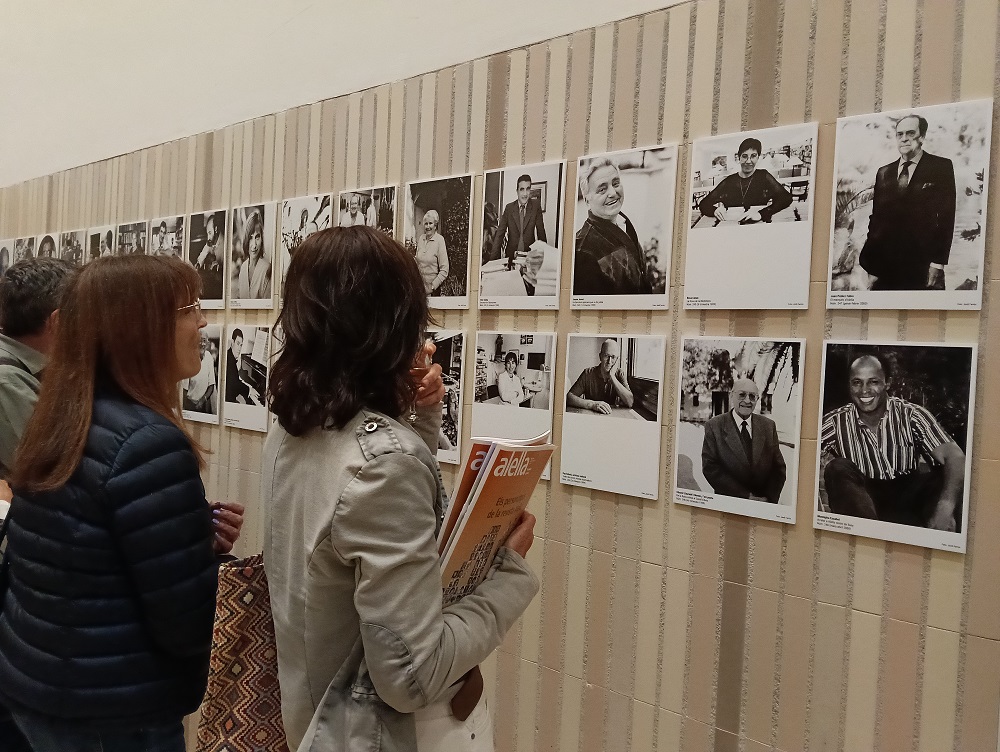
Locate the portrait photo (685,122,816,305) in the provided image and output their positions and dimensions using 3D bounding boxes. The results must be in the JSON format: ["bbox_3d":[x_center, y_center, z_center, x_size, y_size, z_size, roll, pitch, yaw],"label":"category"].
[{"bbox_3d":[0.605,-0.378,1.905,0.306,0.430,0.015,4,2,39],"label":"portrait photo"}]

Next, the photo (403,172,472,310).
[{"bbox_3d":[-0.207,-0.431,2.558,0.306,0.430,0.015,4,2,39],"label":"photo"}]

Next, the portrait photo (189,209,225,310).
[{"bbox_3d":[-1.283,-0.505,3.422,0.306,0.430,0.015,4,2,39],"label":"portrait photo"}]

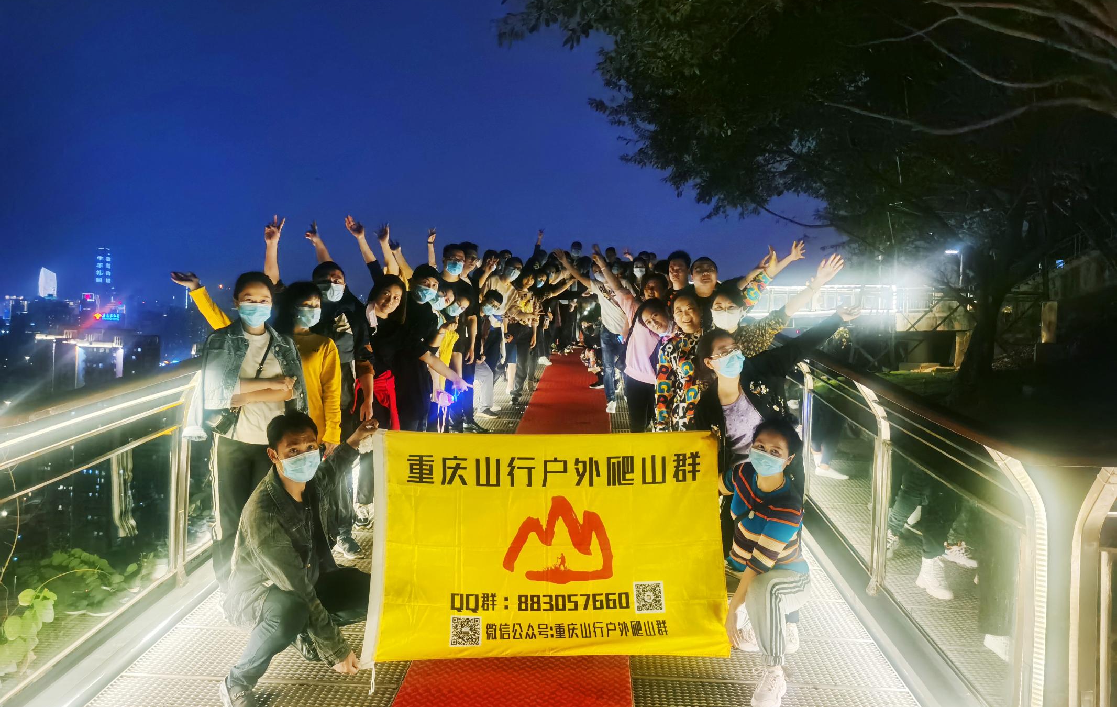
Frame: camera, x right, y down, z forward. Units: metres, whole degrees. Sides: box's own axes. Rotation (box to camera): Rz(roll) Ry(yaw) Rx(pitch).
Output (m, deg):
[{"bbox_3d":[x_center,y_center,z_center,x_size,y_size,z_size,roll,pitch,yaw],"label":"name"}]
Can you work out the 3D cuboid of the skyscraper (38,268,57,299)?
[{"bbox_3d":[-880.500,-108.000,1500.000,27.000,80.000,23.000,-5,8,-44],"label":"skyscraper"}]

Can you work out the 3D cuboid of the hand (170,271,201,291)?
[{"bbox_3d":[-1.865,-0.361,4.350,0.165,0.065,0.090,23,31,-3],"label":"hand"}]

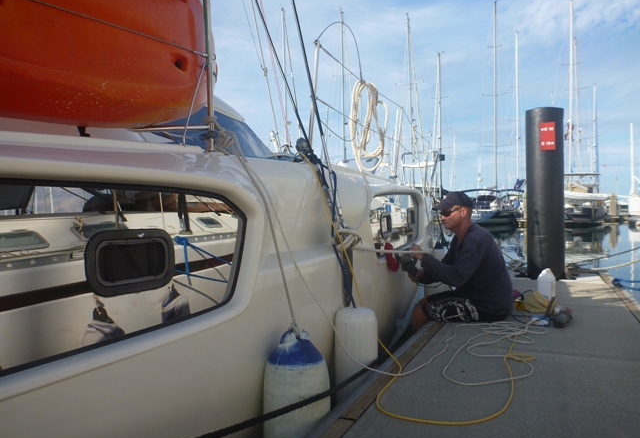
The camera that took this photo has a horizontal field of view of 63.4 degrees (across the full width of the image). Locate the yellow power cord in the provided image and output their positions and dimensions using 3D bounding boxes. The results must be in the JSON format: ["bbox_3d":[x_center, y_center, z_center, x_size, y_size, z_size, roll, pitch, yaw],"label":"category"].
[{"bbox_3d":[0.595,0.160,2.820,1.150,1.070,2.100,-1,1,24],"label":"yellow power cord"}]

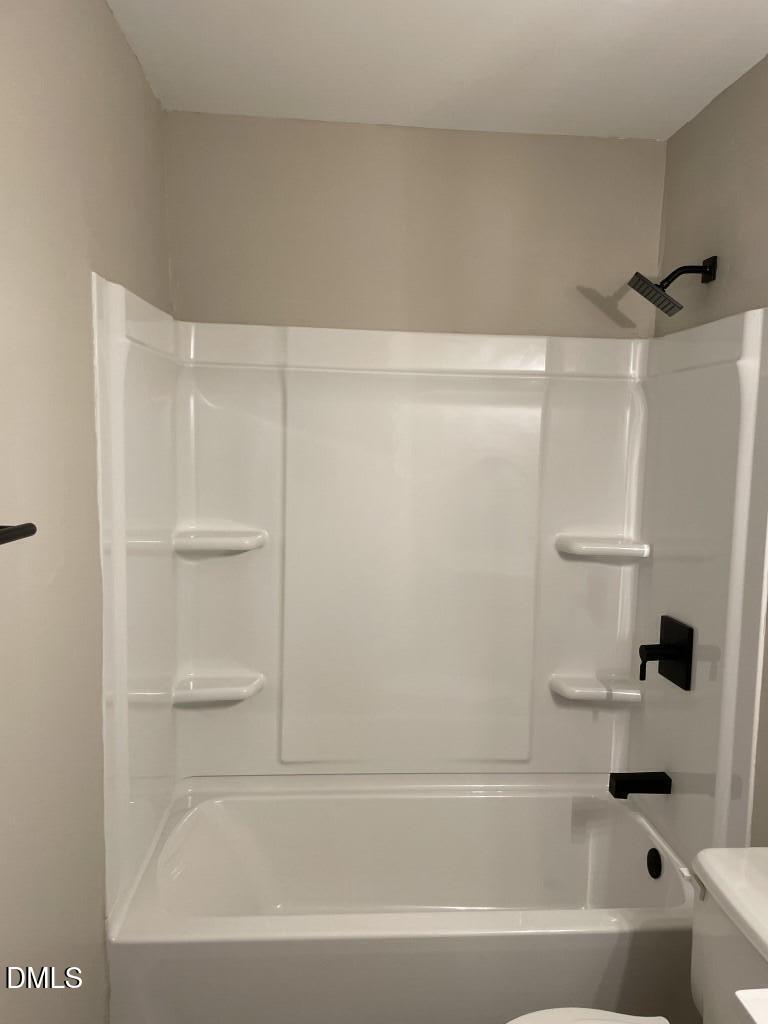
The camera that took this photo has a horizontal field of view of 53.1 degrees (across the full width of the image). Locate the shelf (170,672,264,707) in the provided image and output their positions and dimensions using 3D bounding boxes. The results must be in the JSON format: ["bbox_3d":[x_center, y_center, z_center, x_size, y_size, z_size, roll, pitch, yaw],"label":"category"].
[{"bbox_3d":[-0.505,0.541,2.362,0.270,0.056,0.100,1,6,-4],"label":"shelf"}]

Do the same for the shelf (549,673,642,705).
[{"bbox_3d":[0.671,0.557,2.442,0.282,0.055,0.100,1,6,-4],"label":"shelf"}]

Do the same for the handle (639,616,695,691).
[{"bbox_3d":[0.788,0.404,2.187,0.097,0.175,0.178,1,6,-4],"label":"handle"}]

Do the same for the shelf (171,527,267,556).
[{"bbox_3d":[-0.493,0.082,2.317,0.275,0.054,0.100,1,6,-4],"label":"shelf"}]

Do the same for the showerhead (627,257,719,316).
[{"bbox_3d":[0.767,-0.606,2.068,0.225,0.147,0.145,1,6,-4],"label":"showerhead"}]

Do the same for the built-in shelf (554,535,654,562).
[{"bbox_3d":[0.680,0.106,2.398,0.282,0.055,0.100,1,6,-4],"label":"built-in shelf"}]

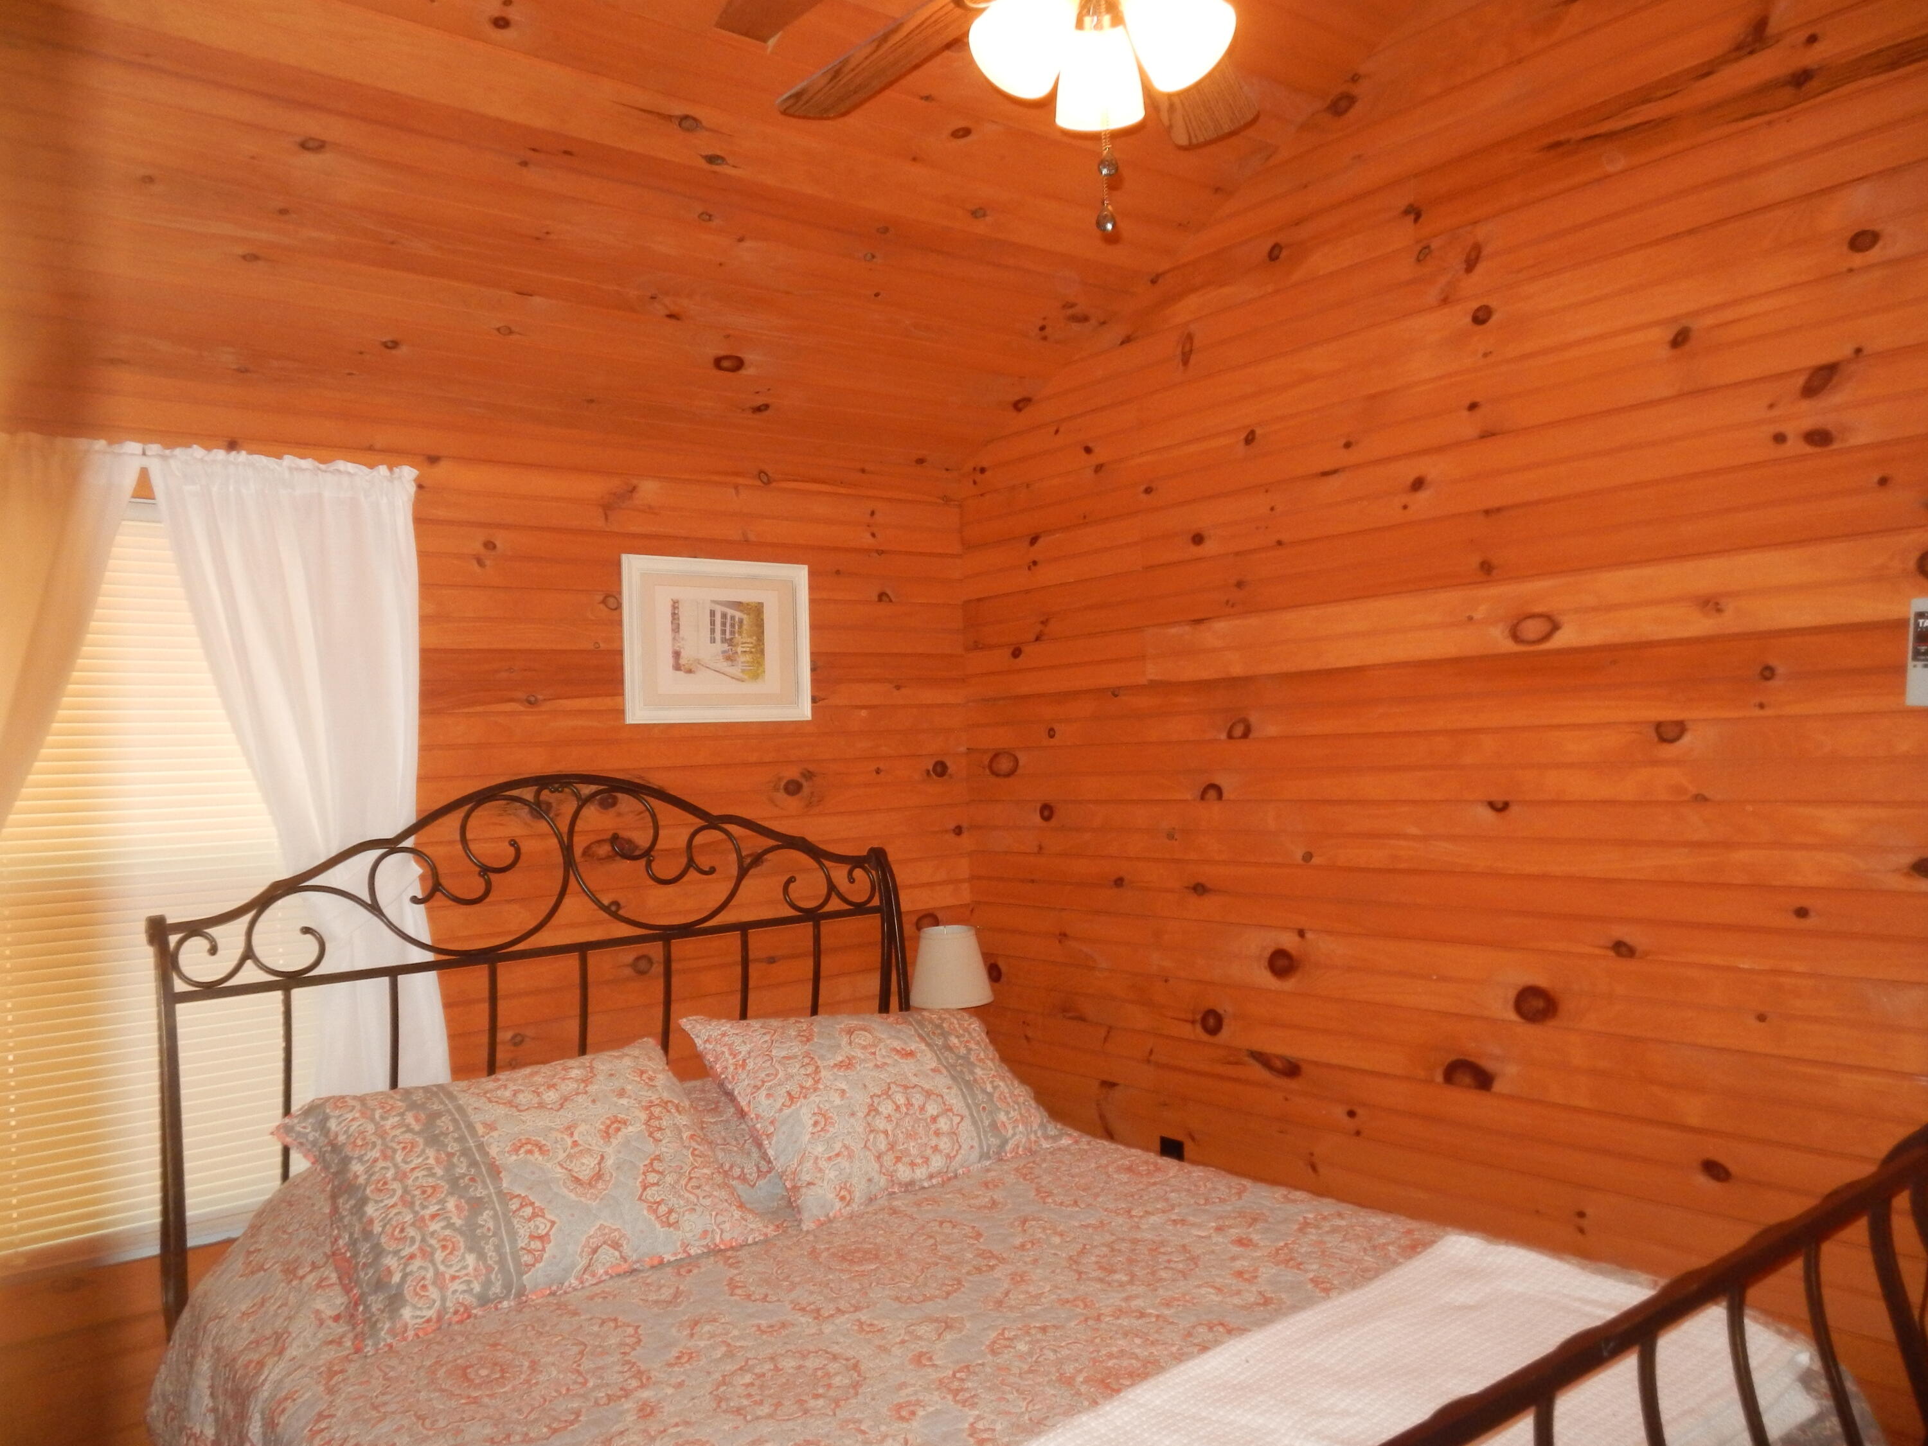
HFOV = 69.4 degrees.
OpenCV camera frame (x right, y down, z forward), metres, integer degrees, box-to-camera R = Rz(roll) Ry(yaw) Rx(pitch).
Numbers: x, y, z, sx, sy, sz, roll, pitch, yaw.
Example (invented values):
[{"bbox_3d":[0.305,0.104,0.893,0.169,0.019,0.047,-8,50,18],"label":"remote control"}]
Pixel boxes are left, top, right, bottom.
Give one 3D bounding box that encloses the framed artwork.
[{"bbox_3d":[-0.569,-0.188,3.231,0.483,0.375,0.025,-1,-2,-39],"label":"framed artwork"}]

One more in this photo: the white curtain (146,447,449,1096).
[{"bbox_3d":[-1.228,0.281,2.610,0.502,1.560,0.100,-1,-2,-39],"label":"white curtain"}]

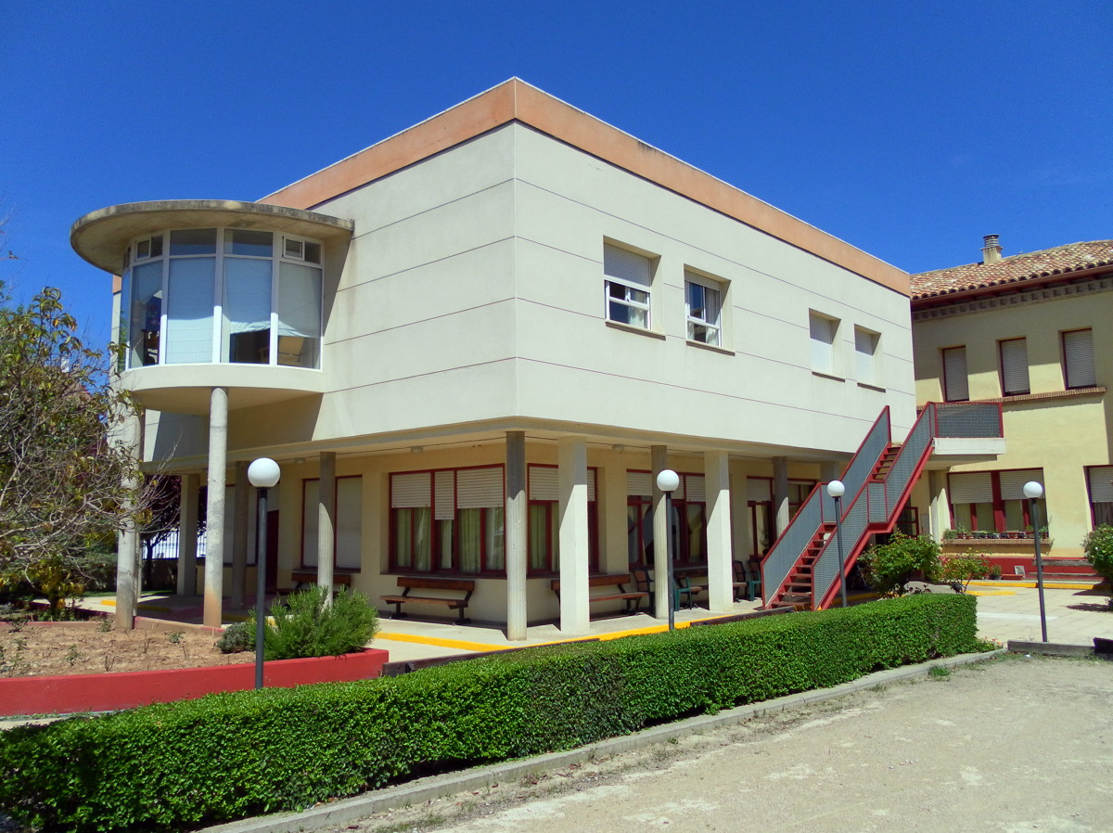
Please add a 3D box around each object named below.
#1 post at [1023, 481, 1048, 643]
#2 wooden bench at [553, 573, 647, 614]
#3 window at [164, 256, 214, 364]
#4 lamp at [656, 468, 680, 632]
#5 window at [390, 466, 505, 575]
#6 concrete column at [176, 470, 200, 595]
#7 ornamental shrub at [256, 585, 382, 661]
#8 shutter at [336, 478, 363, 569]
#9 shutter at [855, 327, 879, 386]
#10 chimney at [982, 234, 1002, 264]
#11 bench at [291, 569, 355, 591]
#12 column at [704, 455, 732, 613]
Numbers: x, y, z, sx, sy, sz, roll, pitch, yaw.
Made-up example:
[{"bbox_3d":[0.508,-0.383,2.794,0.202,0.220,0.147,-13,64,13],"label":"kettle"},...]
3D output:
[{"bbox_3d":[7.529,2.261,14.044,0.270,2.490,0.270,-4,-8,28],"label":"post"},{"bbox_3d":[0.840,3.320,16.486,0.615,0.731,2.258,-7,-9,42],"label":"wooden bench"},{"bbox_3d":[-6.691,-1.930,16.542,0.930,1.990,0.120,-2,-7,8],"label":"window"},{"bbox_3d":[1.321,1.905,10.670,0.270,2.520,0.270,-1,-7,7],"label":"lamp"},{"bbox_3d":[-2.222,2.053,17.671,3.392,2.046,0.127,-7,-9,42],"label":"window"},{"bbox_3d":[-9.817,3.153,24.000,0.350,3.220,0.350,-7,-9,42],"label":"concrete column"},{"bbox_3d":[-2.994,2.533,11.200,1.480,0.840,1.300,1,-7,-14],"label":"ornamental shrub"},{"bbox_3d":[-4.260,2.204,18.573,1.027,1.833,0.080,-7,-9,42],"label":"shutter"},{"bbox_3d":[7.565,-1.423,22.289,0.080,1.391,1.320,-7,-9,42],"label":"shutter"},{"bbox_3d":[14.667,-5.617,30.288,0.572,1.039,0.572,-7,-9,42],"label":"chimney"},{"bbox_3d":[-5.144,3.711,18.989,2.180,0.770,0.560,-7,-9,42],"label":"bench"},{"bbox_3d":[3.238,2.261,17.949,0.326,3.191,0.345,-7,-9,42],"label":"column"}]

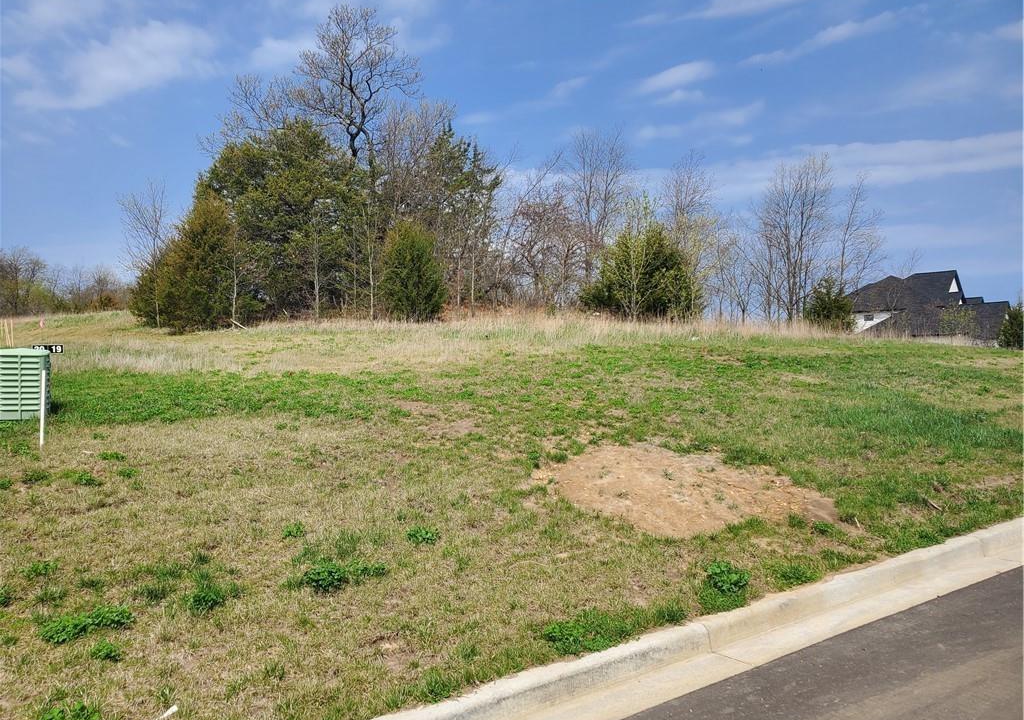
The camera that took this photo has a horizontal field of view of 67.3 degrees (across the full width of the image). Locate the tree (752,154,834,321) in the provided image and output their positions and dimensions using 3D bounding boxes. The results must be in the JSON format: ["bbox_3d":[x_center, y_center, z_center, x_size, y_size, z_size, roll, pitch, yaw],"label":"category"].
[{"bbox_3d":[13.908,-6.003,38.000,4.050,8.300,3.650,0,3,0],"label":"tree"}]

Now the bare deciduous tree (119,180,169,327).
[{"bbox_3d":[-15.768,-4.570,33.000,2.230,6.260,2.120,0,3,0],"label":"bare deciduous tree"}]

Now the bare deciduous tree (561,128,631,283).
[{"bbox_3d":[4.343,-7.619,40.000,3.640,8.840,3.280,0,3,0],"label":"bare deciduous tree"}]

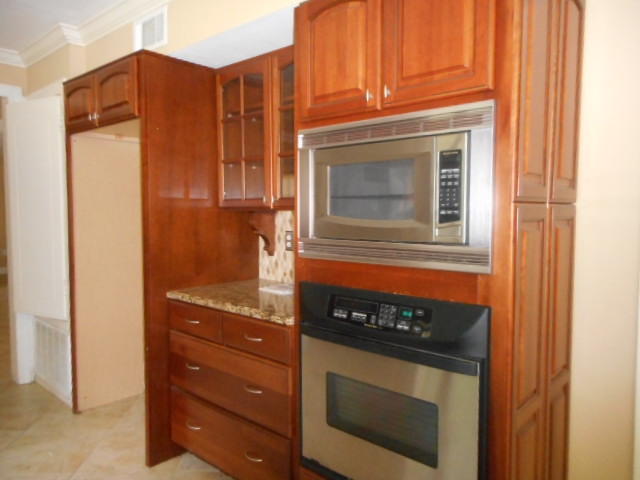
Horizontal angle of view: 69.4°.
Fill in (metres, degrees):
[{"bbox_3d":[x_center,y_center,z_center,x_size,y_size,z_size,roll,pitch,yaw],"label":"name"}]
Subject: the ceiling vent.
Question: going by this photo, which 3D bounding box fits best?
[{"bbox_3d":[-0.935,-1.142,2.541,0.320,0.191,0.020,3,4,40],"label":"ceiling vent"}]

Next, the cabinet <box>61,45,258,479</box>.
[{"bbox_3d":[-1.005,0.083,2.990,0.946,2.162,0.784,3,4,40],"label":"cabinet"}]

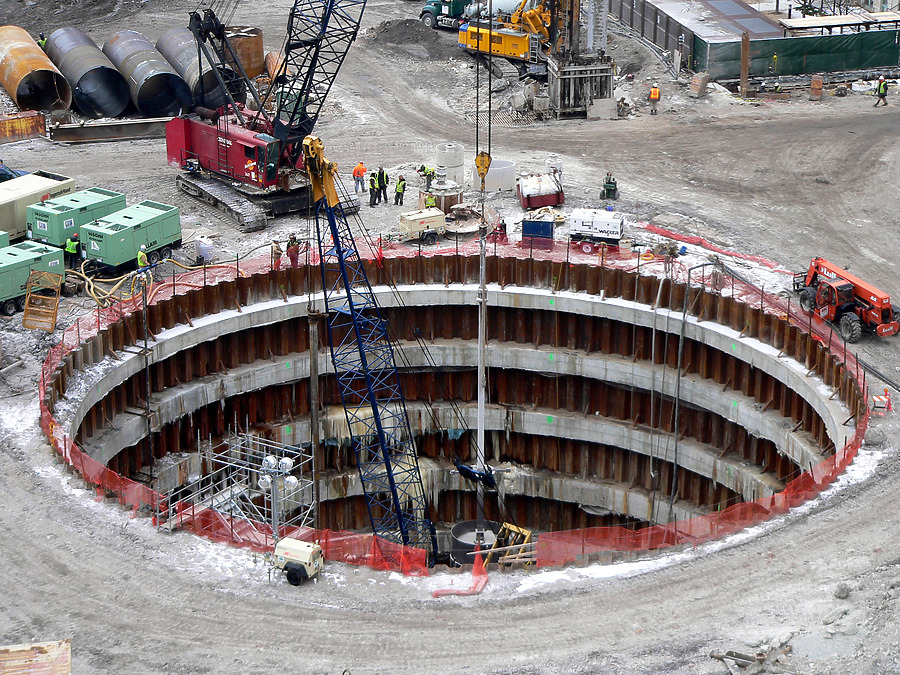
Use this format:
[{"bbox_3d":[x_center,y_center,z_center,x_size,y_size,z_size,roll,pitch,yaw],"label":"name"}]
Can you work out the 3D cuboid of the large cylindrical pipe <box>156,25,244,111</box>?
[{"bbox_3d":[-15.308,-16.315,138.259,3.100,3.100,10.200,-7,22,-18],"label":"large cylindrical pipe"}]

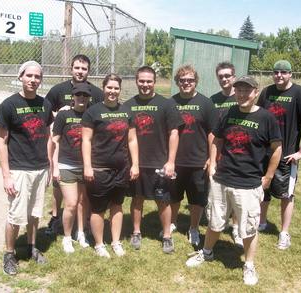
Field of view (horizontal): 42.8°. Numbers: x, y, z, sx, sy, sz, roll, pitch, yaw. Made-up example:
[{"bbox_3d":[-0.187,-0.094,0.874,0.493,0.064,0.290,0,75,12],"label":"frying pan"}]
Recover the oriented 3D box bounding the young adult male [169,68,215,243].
[{"bbox_3d":[0.427,0.083,3.926,0.560,1.790,0.420,3,12,9],"label":"young adult male"}]

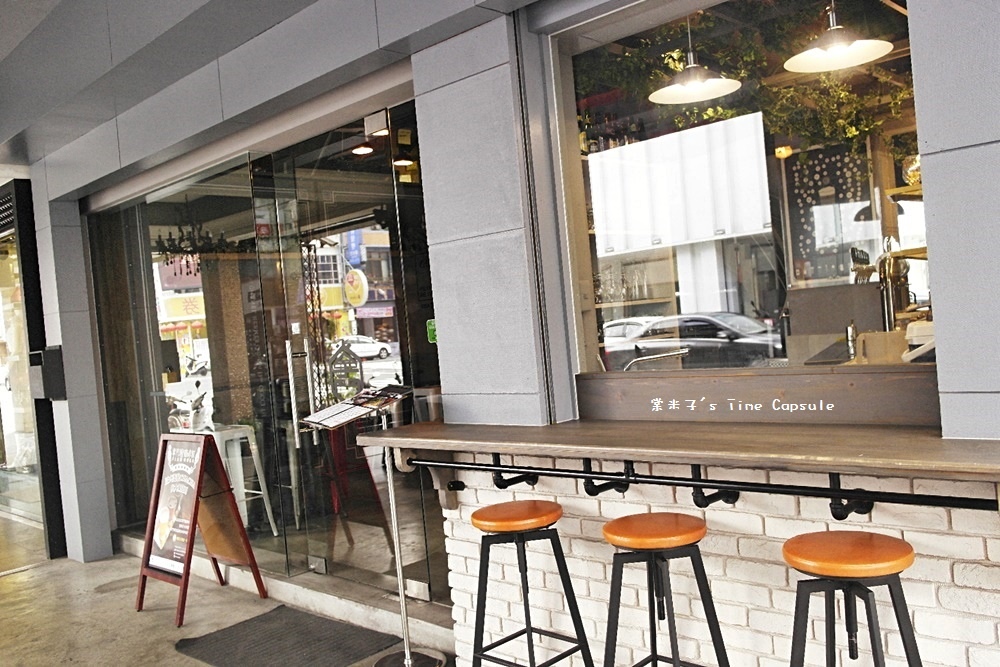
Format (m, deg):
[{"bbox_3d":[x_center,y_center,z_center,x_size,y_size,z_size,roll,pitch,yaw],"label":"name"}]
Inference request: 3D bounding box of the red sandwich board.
[{"bbox_3d":[-1.706,1.040,5.124,0.534,0.954,0.537,-4,1,43],"label":"red sandwich board"}]

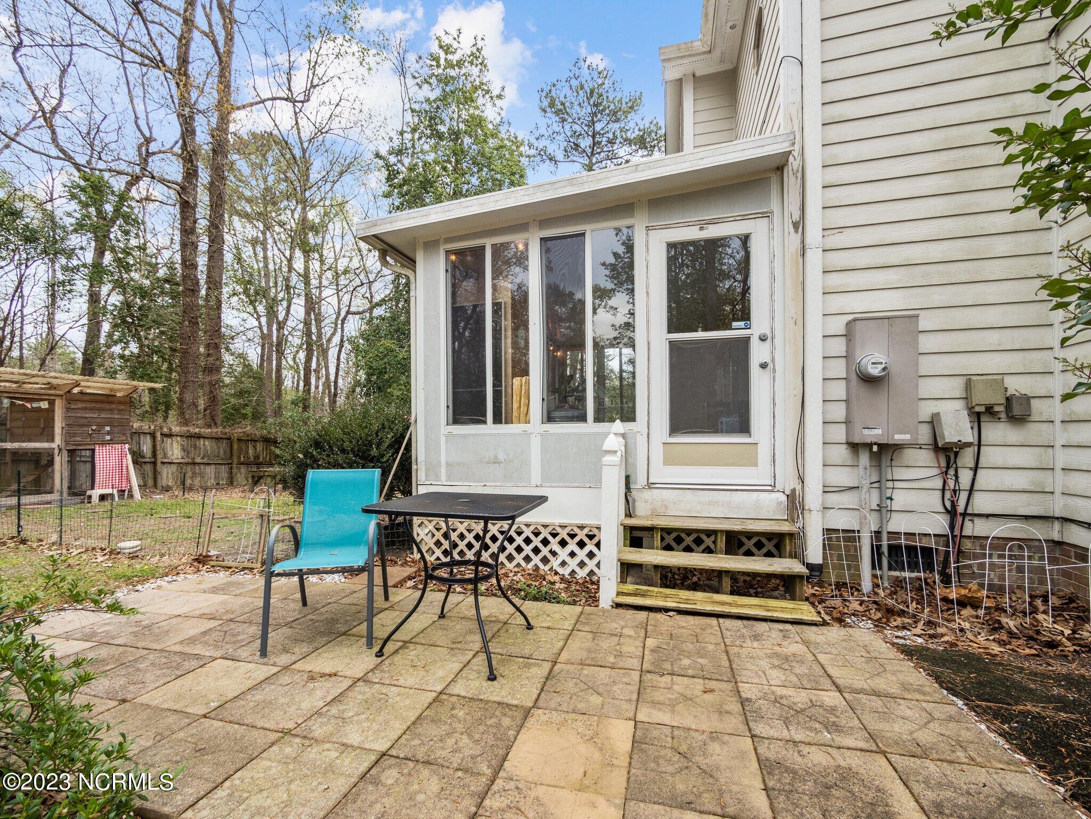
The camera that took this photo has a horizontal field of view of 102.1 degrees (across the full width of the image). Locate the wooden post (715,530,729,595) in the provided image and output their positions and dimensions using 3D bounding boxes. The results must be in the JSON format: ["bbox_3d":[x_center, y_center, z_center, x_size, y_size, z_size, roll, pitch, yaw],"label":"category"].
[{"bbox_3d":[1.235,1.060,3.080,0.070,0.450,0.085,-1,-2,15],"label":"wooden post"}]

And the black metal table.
[{"bbox_3d":[-0.435,0.860,2.370,0.780,0.730,0.700,-1,-2,13],"label":"black metal table"}]

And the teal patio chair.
[{"bbox_3d":[-1.225,0.795,2.560,0.560,0.870,0.670,0,-2,-13],"label":"teal patio chair"}]

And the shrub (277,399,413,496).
[{"bbox_3d":[-3.200,0.620,7.200,2.100,1.500,1.800,0,-2,-12],"label":"shrub"}]

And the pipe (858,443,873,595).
[{"bbox_3d":[2.210,0.755,3.050,0.062,1.030,0.062,-1,-2,15],"label":"pipe"}]

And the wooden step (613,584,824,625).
[{"bbox_3d":[1.070,1.262,2.885,1.210,0.038,0.285,-1,-2,15],"label":"wooden step"}]

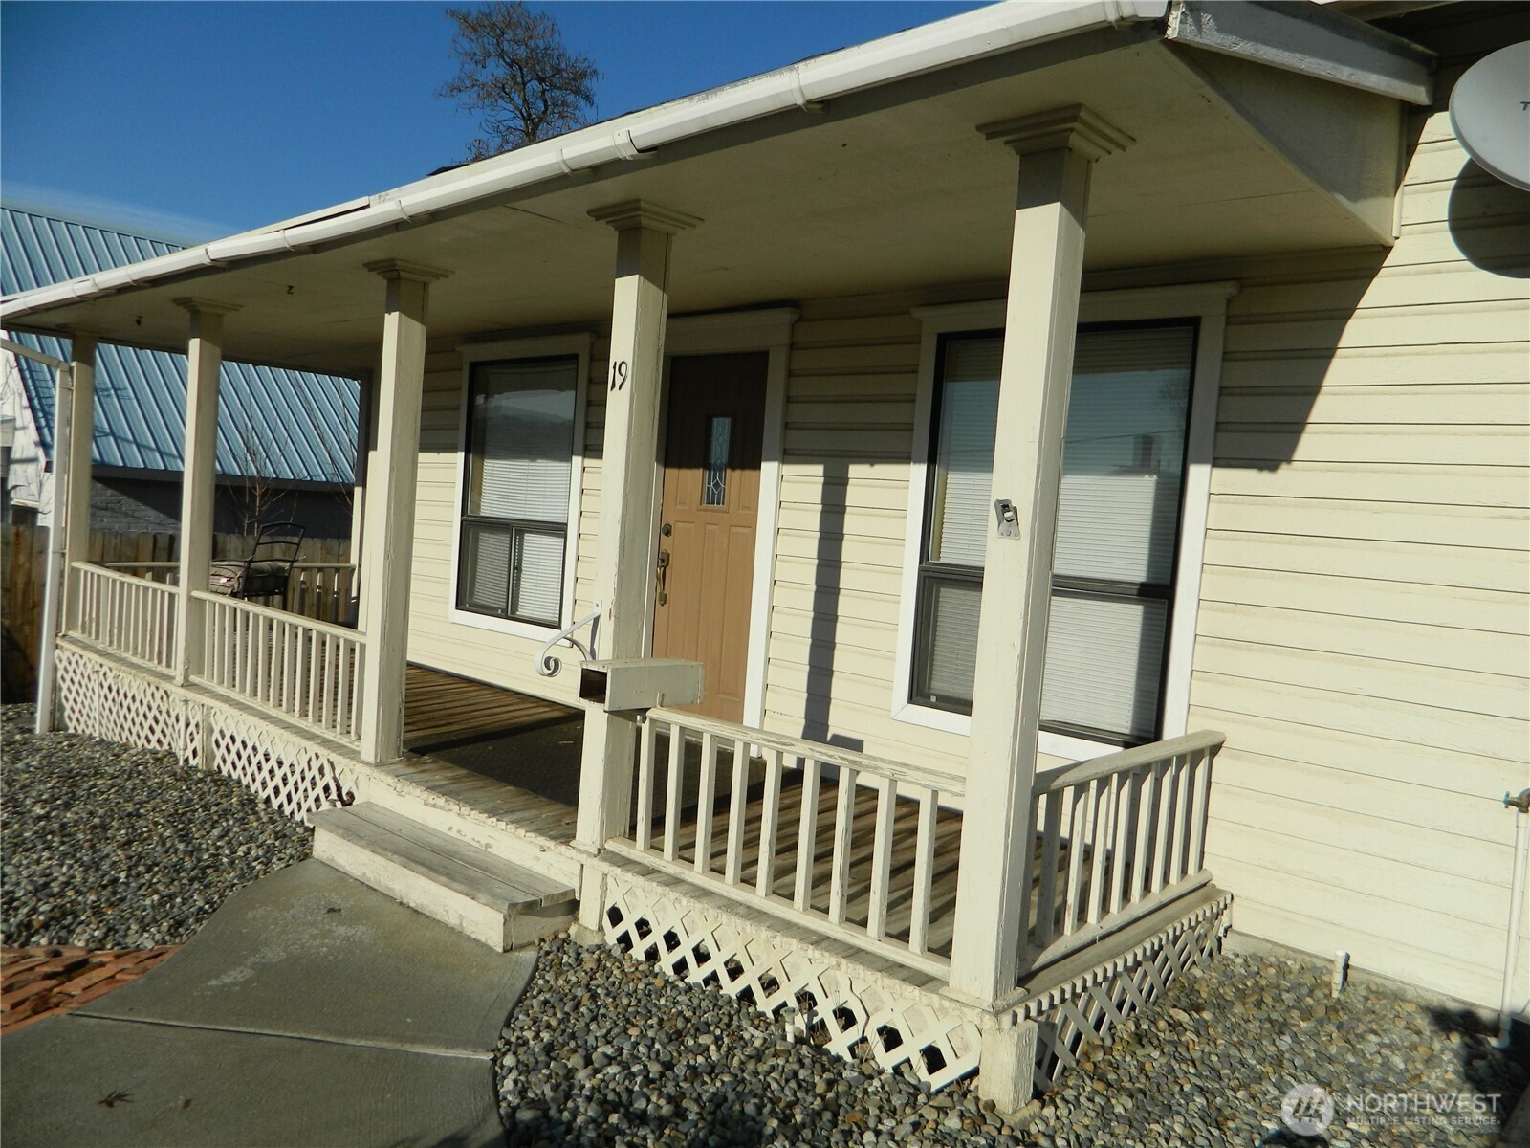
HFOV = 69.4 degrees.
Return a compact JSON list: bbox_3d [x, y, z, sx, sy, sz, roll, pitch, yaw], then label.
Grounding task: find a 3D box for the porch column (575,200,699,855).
[{"bbox_3d":[-0.511,-0.140,4.003,0.295,2.280,0.295,7,4,42],"label":"porch column"}]

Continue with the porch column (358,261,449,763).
[{"bbox_3d":[-1.707,-0.277,5.099,0.295,2.280,0.295,7,4,42],"label":"porch column"}]

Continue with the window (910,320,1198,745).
[{"bbox_3d":[1.179,-0.203,4.708,1.194,1.684,0.080,7,4,42],"label":"window"}]

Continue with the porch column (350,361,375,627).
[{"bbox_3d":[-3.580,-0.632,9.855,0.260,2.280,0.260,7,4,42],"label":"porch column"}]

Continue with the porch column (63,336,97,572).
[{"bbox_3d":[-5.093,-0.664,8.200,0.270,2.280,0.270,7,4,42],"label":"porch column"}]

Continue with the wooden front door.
[{"bbox_3d":[-0.306,-0.178,6.154,0.817,2.090,0.050,7,4,42],"label":"wooden front door"}]

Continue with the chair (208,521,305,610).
[{"bbox_3d":[-4.114,0.058,8.749,0.700,0.930,0.600,4,3,8],"label":"chair"}]

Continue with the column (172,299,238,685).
[{"bbox_3d":[-3.407,-0.471,6.656,0.295,2.280,0.295,7,4,42],"label":"column"}]

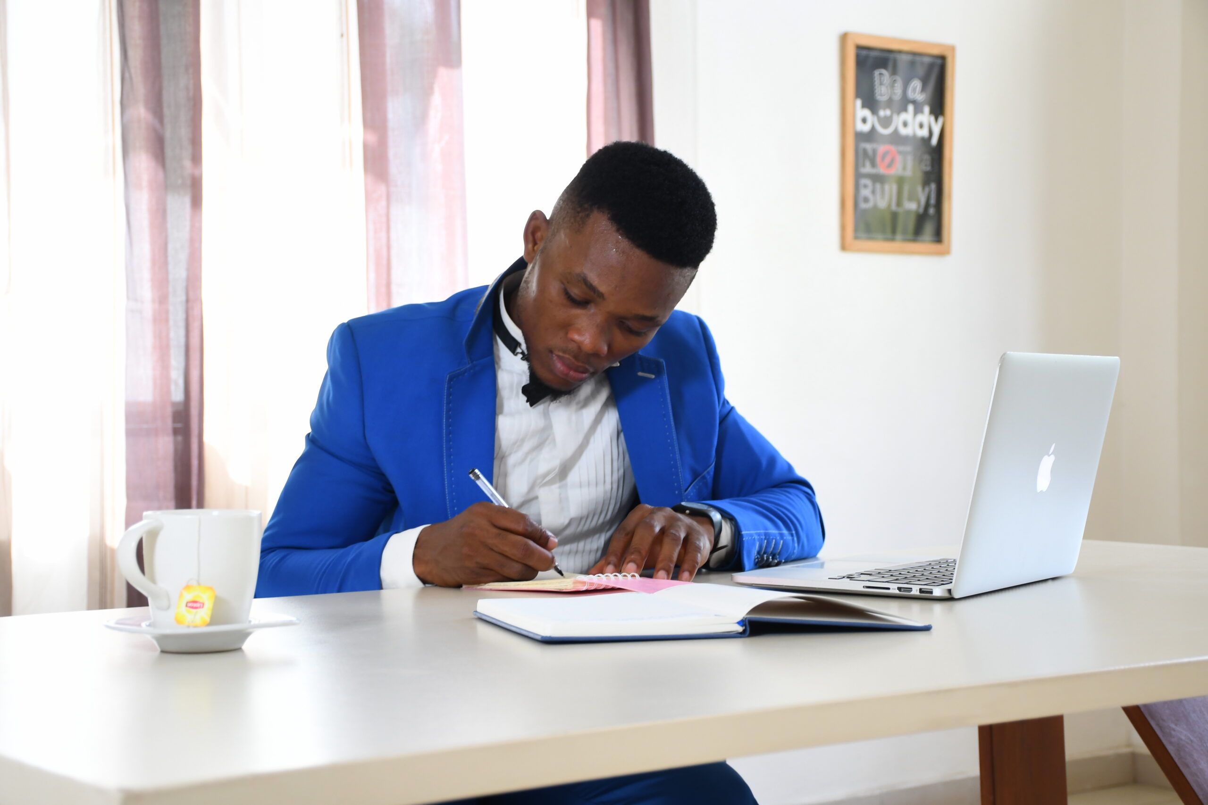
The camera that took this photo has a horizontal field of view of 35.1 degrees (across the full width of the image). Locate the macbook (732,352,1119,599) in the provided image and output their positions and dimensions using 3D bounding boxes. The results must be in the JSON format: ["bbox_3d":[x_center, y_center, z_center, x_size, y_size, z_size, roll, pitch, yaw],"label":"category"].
[{"bbox_3d":[0.310,0.065,1.812,0.261,0.221,0.316,0,1,33],"label":"macbook"}]

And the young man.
[{"bbox_3d":[-0.069,0.324,1.977,0.620,1.189,0.760,-1,1,-20],"label":"young man"}]

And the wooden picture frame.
[{"bbox_3d":[0.598,-0.523,3.907,0.287,0.434,0.022,-1,1,-32],"label":"wooden picture frame"}]

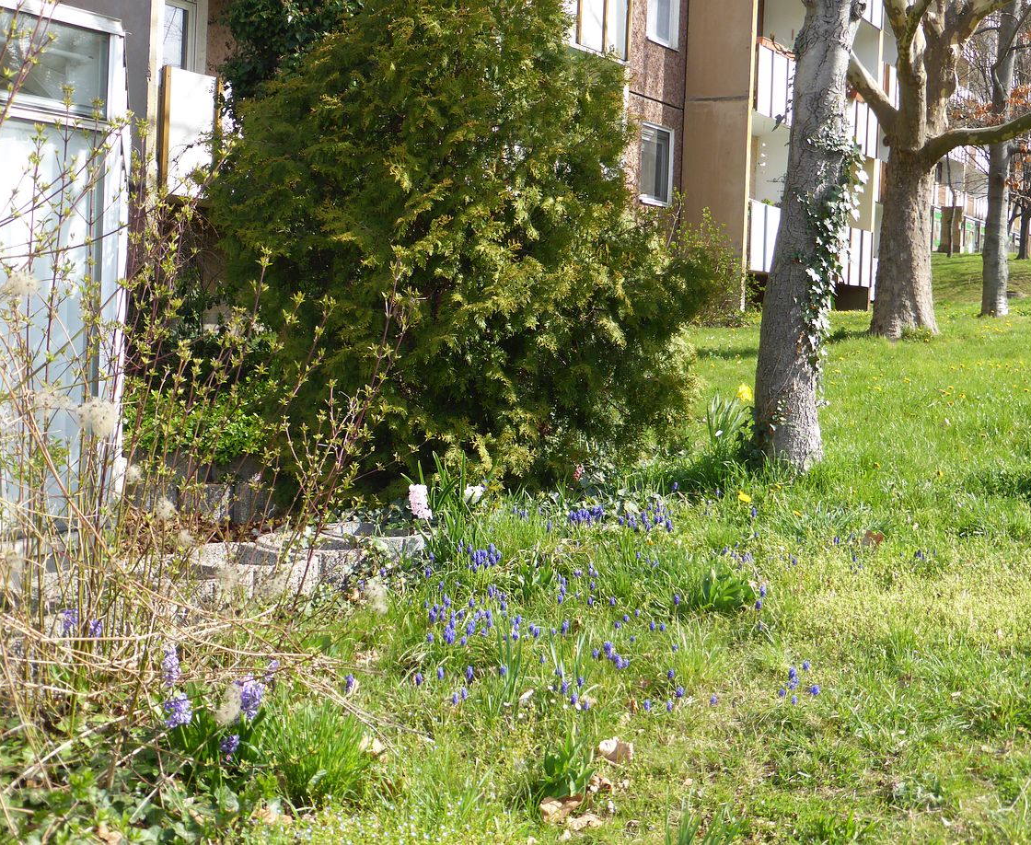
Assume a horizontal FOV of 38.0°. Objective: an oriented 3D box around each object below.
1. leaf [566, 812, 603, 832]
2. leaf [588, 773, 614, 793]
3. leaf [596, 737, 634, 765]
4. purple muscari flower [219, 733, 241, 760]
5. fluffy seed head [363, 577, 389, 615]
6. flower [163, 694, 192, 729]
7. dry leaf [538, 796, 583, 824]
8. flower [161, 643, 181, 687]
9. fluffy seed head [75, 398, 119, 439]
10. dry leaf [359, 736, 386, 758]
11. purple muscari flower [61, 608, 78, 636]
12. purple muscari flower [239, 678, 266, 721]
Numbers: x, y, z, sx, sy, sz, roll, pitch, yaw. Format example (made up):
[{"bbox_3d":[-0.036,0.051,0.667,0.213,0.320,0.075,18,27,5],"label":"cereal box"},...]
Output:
[{"bbox_3d":[0.170,0.978,3.670,0.083,0.027,0.070,2,1,0],"label":"leaf"},{"bbox_3d":[0.218,0.927,3.840,0.064,0.036,0.057,2,1,0],"label":"leaf"},{"bbox_3d":[0.262,0.858,3.920,0.095,0.058,0.075,2,3,0],"label":"leaf"},{"bbox_3d":[-0.716,0.813,3.750,0.047,0.064,0.047,2,1,0],"label":"purple muscari flower"},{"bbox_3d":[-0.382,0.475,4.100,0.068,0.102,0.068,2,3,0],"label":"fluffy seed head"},{"bbox_3d":[-0.874,0.746,3.870,0.070,0.090,0.068,2,1,0],"label":"flower"},{"bbox_3d":[0.113,0.957,3.700,0.100,0.050,0.080,2,1,0],"label":"dry leaf"},{"bbox_3d":[-0.939,0.661,4.080,0.051,0.115,0.051,2,1,0],"label":"flower"},{"bbox_3d":[-0.966,-0.009,3.450,0.100,0.092,0.090,2,3,0],"label":"fluffy seed head"},{"bbox_3d":[-0.372,0.850,3.920,0.072,0.050,0.062,2,3,0],"label":"dry leaf"},{"bbox_3d":[-1.385,0.619,4.650,0.051,0.083,0.051,2,1,0],"label":"purple muscari flower"},{"bbox_3d":[-0.685,0.721,3.900,0.067,0.108,0.065,2,3,0],"label":"purple muscari flower"}]

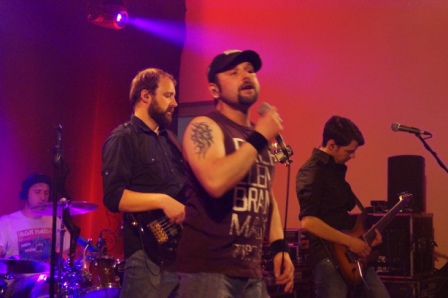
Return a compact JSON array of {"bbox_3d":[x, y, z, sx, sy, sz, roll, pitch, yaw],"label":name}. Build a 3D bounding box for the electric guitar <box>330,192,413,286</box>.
[{"bbox_3d":[0.857,0.427,4.611,0.065,0.320,0.970,-32,1,43],"label":"electric guitar"}]

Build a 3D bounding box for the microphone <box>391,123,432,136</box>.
[{"bbox_3d":[1.065,-0.108,4.800,0.200,0.050,0.050,8,-5,13],"label":"microphone"}]

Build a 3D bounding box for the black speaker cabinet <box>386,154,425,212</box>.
[{"bbox_3d":[1.394,0.270,6.330,0.270,0.425,0.260,-2,-7,22],"label":"black speaker cabinet"}]

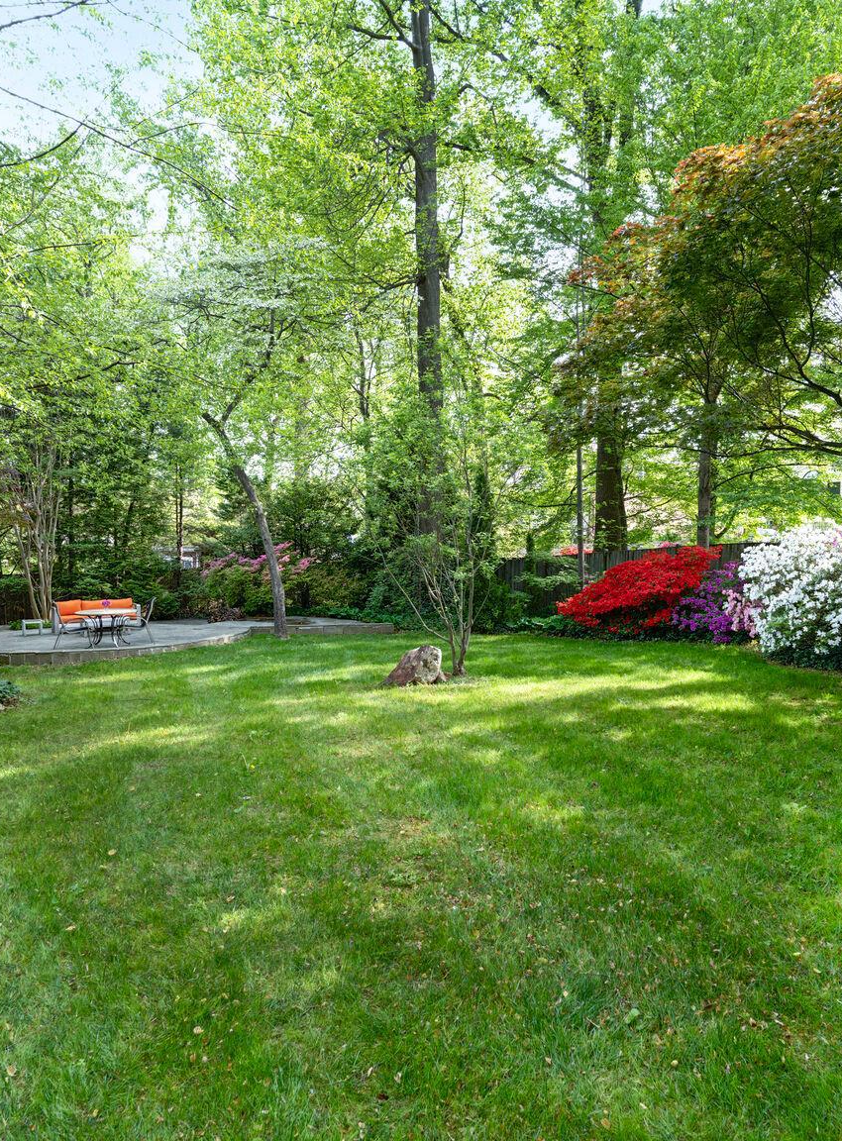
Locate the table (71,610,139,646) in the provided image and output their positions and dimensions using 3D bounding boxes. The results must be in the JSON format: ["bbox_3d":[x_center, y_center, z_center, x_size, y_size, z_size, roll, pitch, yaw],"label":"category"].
[{"bbox_3d":[-6.500,1.215,15.700,1.250,0.730,1.250,0,0,0],"label":"table"}]

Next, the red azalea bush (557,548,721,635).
[{"bbox_3d":[4.685,0.416,16.300,3.200,1.850,2.200,0,0,23],"label":"red azalea bush"}]

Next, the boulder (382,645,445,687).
[{"bbox_3d":[-0.099,1.421,11.300,0.900,0.600,0.650,0,0,0],"label":"boulder"}]

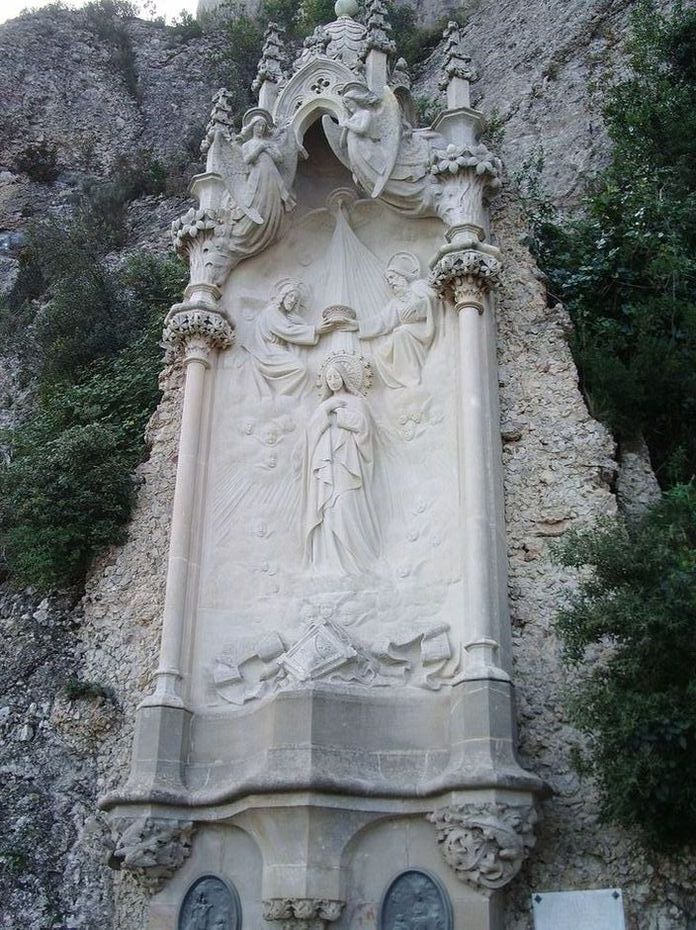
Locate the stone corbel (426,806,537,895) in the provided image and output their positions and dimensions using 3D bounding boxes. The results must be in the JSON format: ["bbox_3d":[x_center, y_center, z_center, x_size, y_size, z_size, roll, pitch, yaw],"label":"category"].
[{"bbox_3d":[0.683,1.915,5.485,0.533,0.407,0.369,-9,-28,19],"label":"stone corbel"}]

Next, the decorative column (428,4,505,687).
[{"bbox_3d":[0.770,-1.041,7.022,0.485,4.928,0.446,-9,-28,19],"label":"decorative column"}]

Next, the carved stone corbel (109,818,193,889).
[{"bbox_3d":[-1.104,2.181,6.108,0.504,0.398,0.359,-9,-28,19],"label":"carved stone corbel"}]

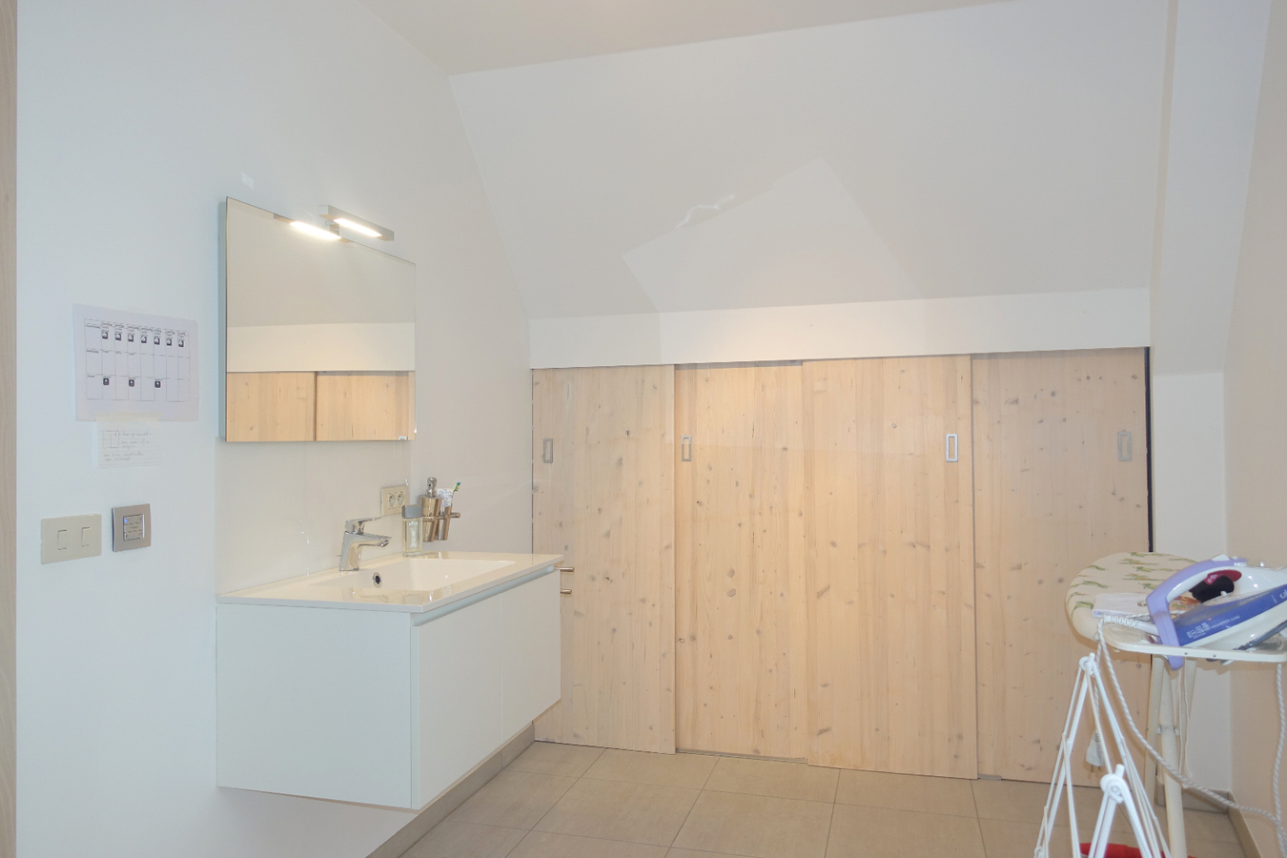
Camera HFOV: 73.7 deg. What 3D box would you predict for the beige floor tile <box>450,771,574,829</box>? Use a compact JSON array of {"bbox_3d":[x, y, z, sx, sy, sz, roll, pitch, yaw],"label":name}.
[{"bbox_3d":[-0.446,1.287,2.986,0.319,0.010,0.451,-1,-1,16],"label":"beige floor tile"}]

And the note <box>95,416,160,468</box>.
[{"bbox_3d":[-1.001,0.026,1.673,0.002,0.100,0.146,-1,-1,16],"label":"note"}]

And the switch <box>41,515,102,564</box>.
[{"bbox_3d":[-1.032,0.197,1.547,0.008,0.078,0.117,-1,-1,16],"label":"switch"}]

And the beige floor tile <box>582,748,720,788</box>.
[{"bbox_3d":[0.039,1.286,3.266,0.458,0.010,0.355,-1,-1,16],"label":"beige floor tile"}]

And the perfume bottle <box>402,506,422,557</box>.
[{"bbox_3d":[-0.694,0.306,2.578,0.050,0.151,0.027,0,-1,-36],"label":"perfume bottle"}]

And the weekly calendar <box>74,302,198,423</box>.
[{"bbox_3d":[-0.995,-0.122,1.699,0.003,0.212,0.295,-1,-1,16],"label":"weekly calendar"}]

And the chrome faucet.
[{"bbox_3d":[-0.726,0.301,2.243,0.137,0.140,0.044,-1,-1,16],"label":"chrome faucet"}]

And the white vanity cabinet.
[{"bbox_3d":[-0.588,0.585,2.200,0.495,0.402,0.794,-1,-1,16],"label":"white vanity cabinet"}]

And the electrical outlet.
[{"bbox_3d":[-0.742,0.213,2.557,0.011,0.082,0.151,-1,-1,16],"label":"electrical outlet"}]

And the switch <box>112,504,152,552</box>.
[{"bbox_3d":[-0.996,0.192,1.668,0.010,0.083,0.082,-1,-1,16],"label":"switch"}]

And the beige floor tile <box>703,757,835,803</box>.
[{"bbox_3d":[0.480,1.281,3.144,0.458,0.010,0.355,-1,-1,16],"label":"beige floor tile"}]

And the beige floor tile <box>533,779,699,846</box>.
[{"bbox_3d":[-0.072,1.282,2.880,0.455,0.010,0.450,-1,-1,16],"label":"beige floor tile"}]

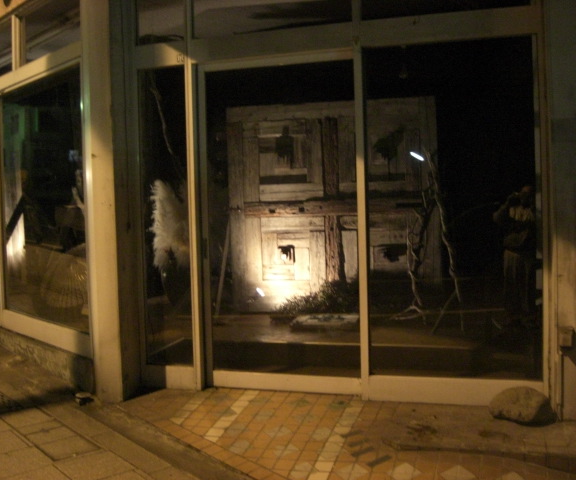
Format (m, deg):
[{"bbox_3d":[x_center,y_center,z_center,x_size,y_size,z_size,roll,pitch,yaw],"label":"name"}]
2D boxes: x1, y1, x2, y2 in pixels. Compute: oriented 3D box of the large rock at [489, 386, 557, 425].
[{"bbox_3d":[1.362,0.943,4.056,0.375,0.190,0.265,0,3,22],"label":"large rock"}]

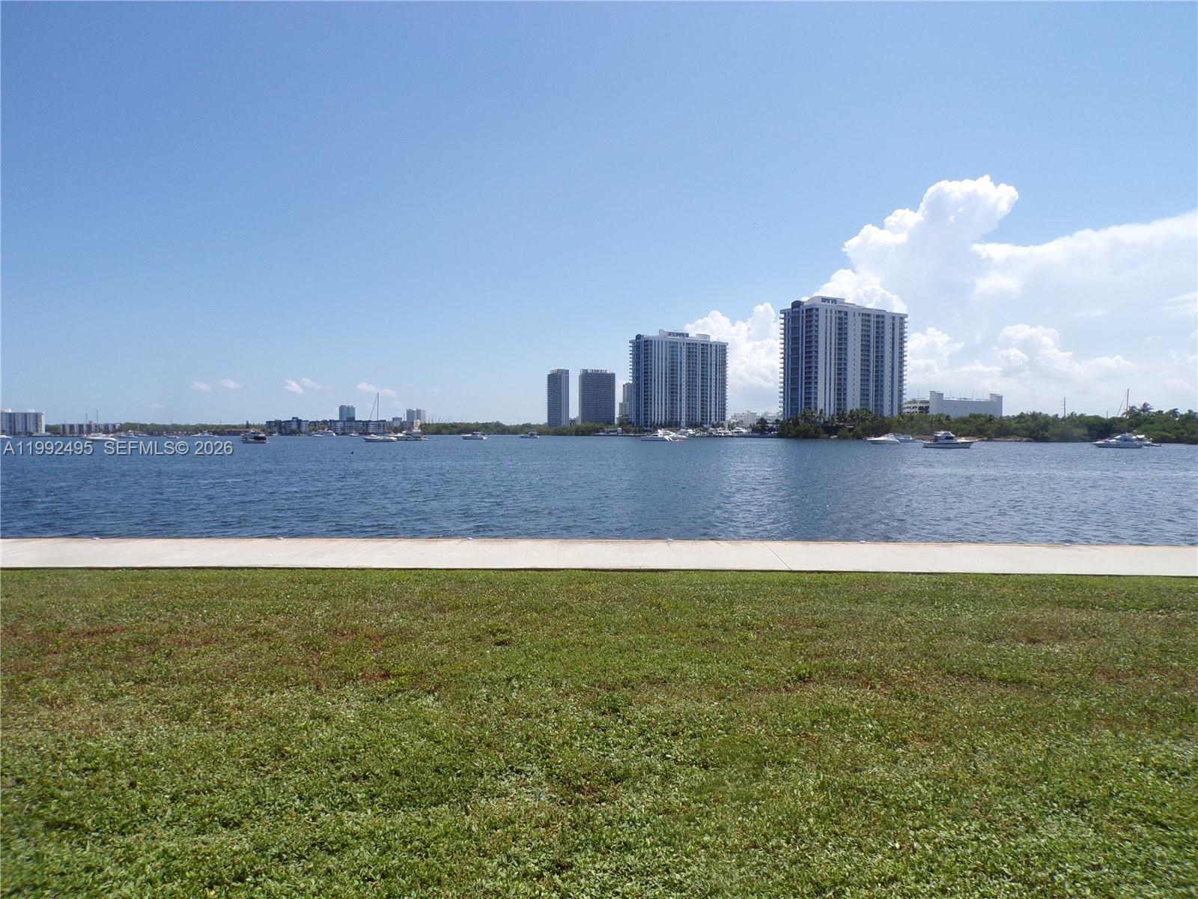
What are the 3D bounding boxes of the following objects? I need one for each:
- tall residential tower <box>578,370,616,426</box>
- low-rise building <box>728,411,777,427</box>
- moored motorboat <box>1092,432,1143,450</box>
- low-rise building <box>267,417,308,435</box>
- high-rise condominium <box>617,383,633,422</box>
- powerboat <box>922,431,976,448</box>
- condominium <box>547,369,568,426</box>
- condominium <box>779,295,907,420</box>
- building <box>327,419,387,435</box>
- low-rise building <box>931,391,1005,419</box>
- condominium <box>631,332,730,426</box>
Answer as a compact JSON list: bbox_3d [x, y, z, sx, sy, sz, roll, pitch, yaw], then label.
[{"bbox_3d":[-1.900,-79.215,1374.675,55.000,105.790,22.000,0,1,-8],"label":"tall residential tower"},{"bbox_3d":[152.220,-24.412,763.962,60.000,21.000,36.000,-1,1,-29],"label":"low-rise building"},{"bbox_3d":[118.603,-1.996,189.999,10.000,3.380,3.400,1,1,35],"label":"moored motorboat"},{"bbox_3d":[-351.639,-26.452,939.657,45.000,19.150,20.000,0,1,-14],"label":"low-rise building"},{"bbox_3d":[44.899,-62.642,1263.989,31.000,77.140,26.000,-1,1,-23],"label":"high-rise condominium"},{"bbox_3d":[79.961,-2.189,189.995,10.900,3.760,3.700,0,1,20],"label":"powerboat"},{"bbox_3d":[-64.000,-77.354,1342.706,16.000,103.370,47.000,-1,1,-30],"label":"condominium"},{"bbox_3d":[156.791,-52.006,531.812,83.000,85.600,31.000,-1,1,-32],"label":"condominium"},{"bbox_3d":[-272.203,-25.129,939.684,64.000,16.500,19.000,0,1,-12],"label":"building"},{"bbox_3d":[249.412,-25.210,591.408,77.000,29.600,30.000,-1,1,-29],"label":"low-rise building"},{"bbox_3d":[69.090,-56.038,705.766,83.000,86.600,31.000,-1,1,-32],"label":"condominium"}]

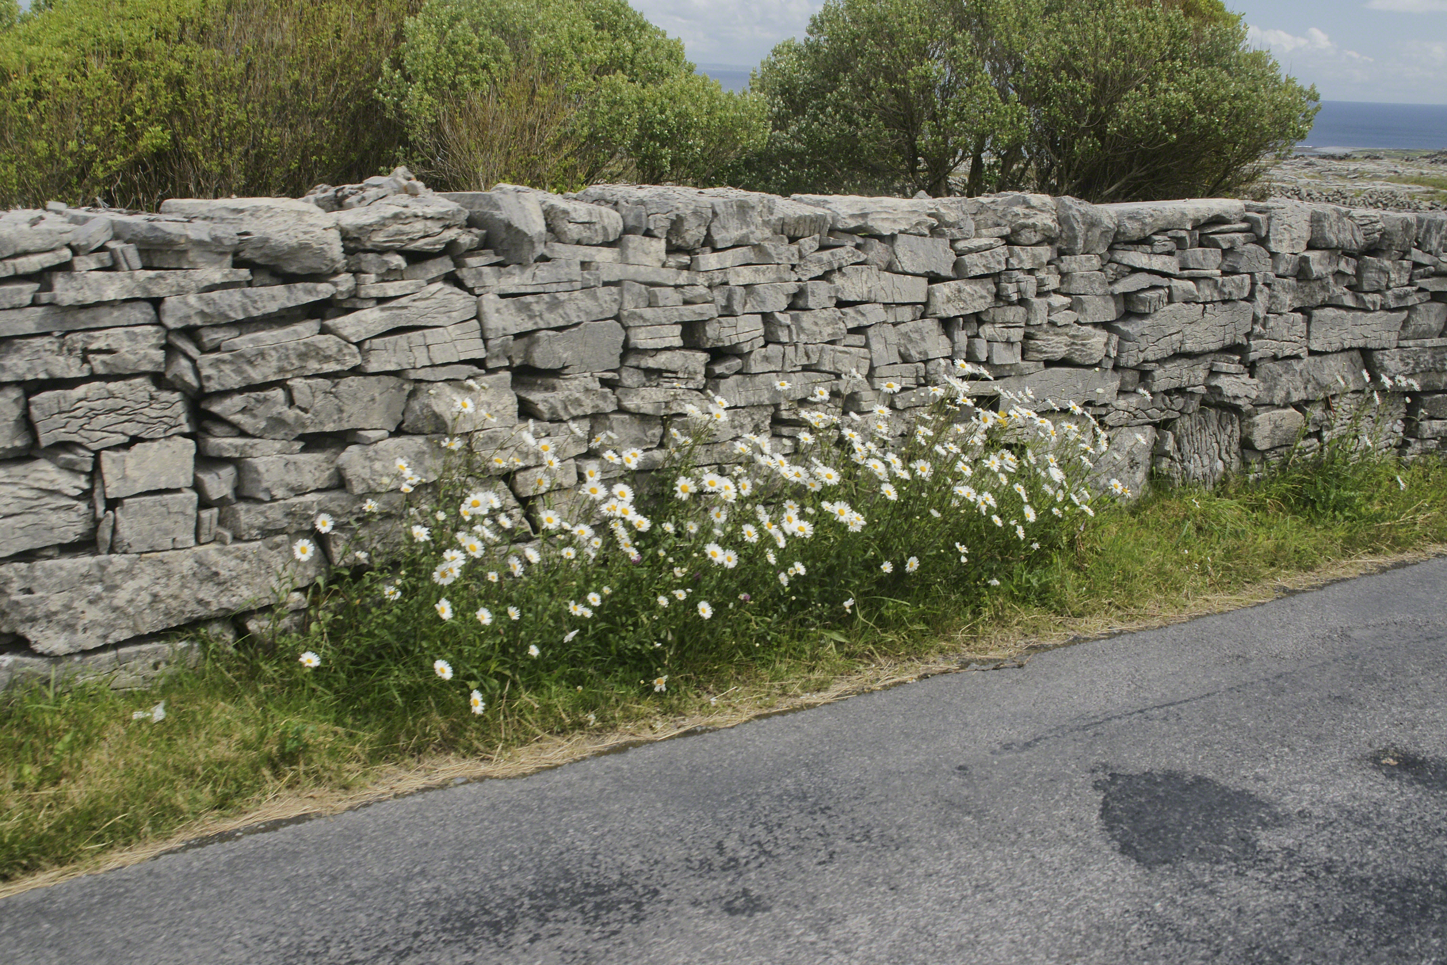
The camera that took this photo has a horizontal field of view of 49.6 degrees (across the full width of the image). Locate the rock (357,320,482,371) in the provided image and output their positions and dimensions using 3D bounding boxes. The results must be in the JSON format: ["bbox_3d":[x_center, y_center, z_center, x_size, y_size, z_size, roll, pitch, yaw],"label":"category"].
[{"bbox_3d":[-0.823,-0.371,4.002,0.340,0.105,0.250,-13,21,-37],"label":"rock"}]

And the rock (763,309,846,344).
[{"bbox_3d":[0.234,-0.527,5.121,0.268,0.100,0.220,-10,19,-33],"label":"rock"}]

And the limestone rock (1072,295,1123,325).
[{"bbox_3d":[1.331,-0.663,5.847,0.230,0.100,0.200,-7,18,-34],"label":"limestone rock"}]

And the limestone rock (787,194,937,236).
[{"bbox_3d":[0.407,-0.836,4.889,0.450,0.105,0.250,-9,19,-38],"label":"limestone rock"}]

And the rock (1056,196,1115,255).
[{"bbox_3d":[1.182,-0.904,5.477,0.220,0.190,0.270,-9,19,-38],"label":"rock"}]

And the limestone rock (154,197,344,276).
[{"bbox_3d":[-1.319,-0.683,4.337,0.430,0.165,0.420,-8,18,-35],"label":"limestone rock"}]

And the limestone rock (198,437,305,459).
[{"bbox_3d":[-1.170,-0.103,3.759,0.250,0.050,0.200,-7,17,-38],"label":"limestone rock"}]

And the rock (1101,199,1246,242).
[{"bbox_3d":[1.591,-0.984,5.868,0.800,0.125,0.300,-11,20,-37],"label":"rock"}]

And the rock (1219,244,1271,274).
[{"bbox_3d":[2.161,-0.976,6.730,0.293,0.125,0.240,-8,18,-35],"label":"rock"}]

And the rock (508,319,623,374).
[{"bbox_3d":[-0.512,-0.417,4.655,0.366,0.149,0.270,-9,18,-33],"label":"rock"}]

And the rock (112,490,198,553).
[{"bbox_3d":[-1.492,0.085,4.057,0.213,0.151,0.190,-7,18,-34],"label":"rock"}]

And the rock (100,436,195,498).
[{"bbox_3d":[-1.557,-0.064,4.174,0.240,0.142,0.200,-8,18,-35],"label":"rock"}]

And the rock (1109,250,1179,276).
[{"bbox_3d":[1.526,-0.847,5.931,0.403,0.067,0.200,0,14,-35],"label":"rock"}]

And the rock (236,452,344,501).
[{"bbox_3d":[-1.104,-0.040,3.847,0.250,0.100,0.220,-9,19,-38],"label":"rock"}]

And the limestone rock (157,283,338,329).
[{"bbox_3d":[-1.272,-0.492,4.086,0.450,0.084,0.260,-14,21,-32],"label":"limestone rock"}]

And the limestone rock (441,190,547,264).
[{"bbox_3d":[-0.629,-0.681,4.144,0.150,0.165,0.360,-9,19,-38],"label":"limestone rock"}]

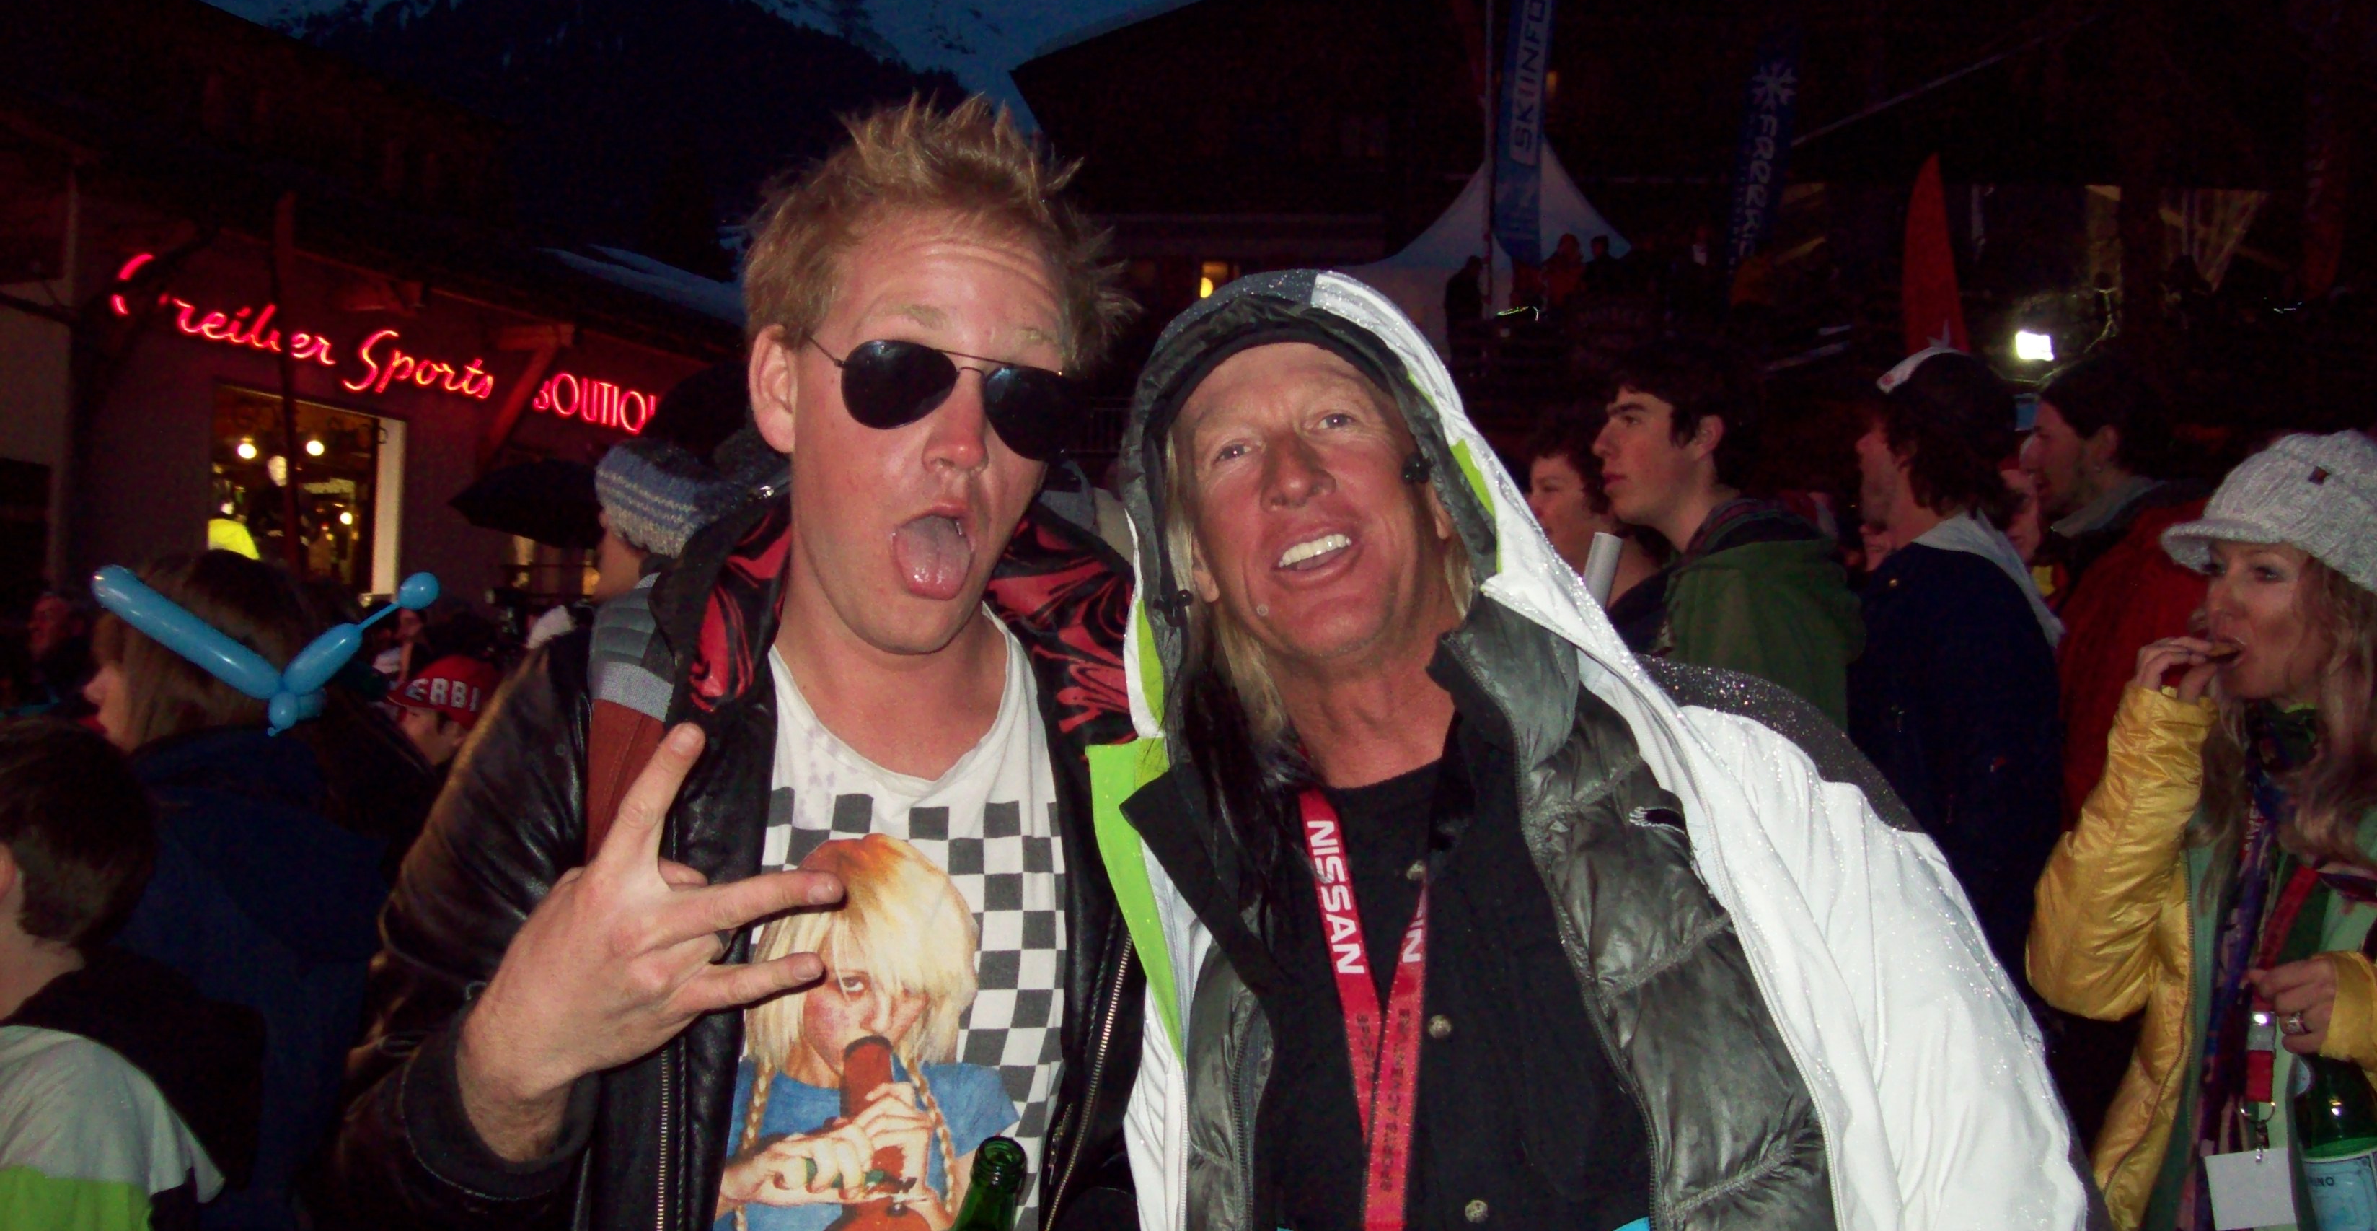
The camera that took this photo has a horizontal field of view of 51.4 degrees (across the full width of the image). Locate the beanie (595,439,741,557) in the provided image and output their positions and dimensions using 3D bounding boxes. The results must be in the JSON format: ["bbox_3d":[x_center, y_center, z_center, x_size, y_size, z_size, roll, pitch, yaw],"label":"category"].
[{"bbox_3d":[-0.590,-0.132,2.850,0.220,0.170,0.200,4,-3,25],"label":"beanie"}]

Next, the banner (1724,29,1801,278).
[{"bbox_3d":[6.699,-5.218,29.000,0.620,3.500,0.100,9,-3,8],"label":"banner"}]

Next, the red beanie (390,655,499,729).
[{"bbox_3d":[-1.437,0.150,4.800,0.220,0.155,0.200,-2,-3,-18],"label":"red beanie"}]

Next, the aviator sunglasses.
[{"bbox_3d":[-0.131,-0.118,1.295,0.142,0.052,0.125,6,10,-21],"label":"aviator sunglasses"}]

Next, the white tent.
[{"bbox_3d":[4.053,-4.400,33.000,4.100,3.800,4.000,0,-3,14],"label":"white tent"}]

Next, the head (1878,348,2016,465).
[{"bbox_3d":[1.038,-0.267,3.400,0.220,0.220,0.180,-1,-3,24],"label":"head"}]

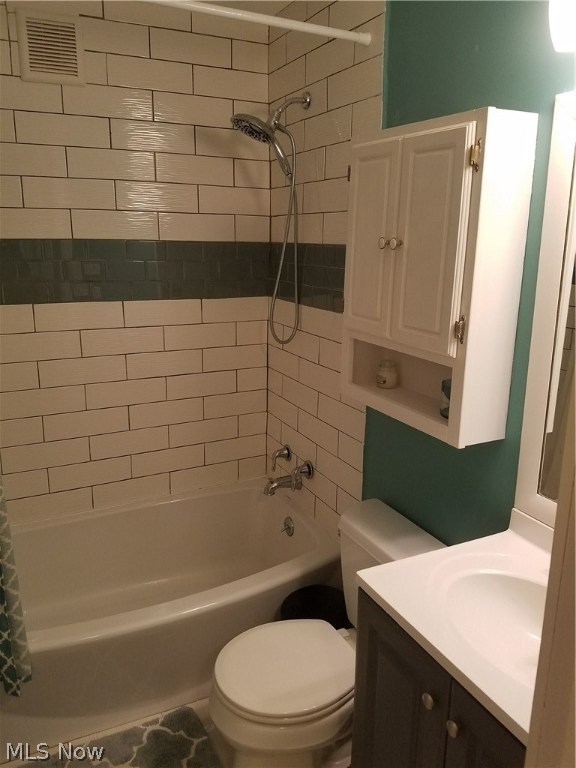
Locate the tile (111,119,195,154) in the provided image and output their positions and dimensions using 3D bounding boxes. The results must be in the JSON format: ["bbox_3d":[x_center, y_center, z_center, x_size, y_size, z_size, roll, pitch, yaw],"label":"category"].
[{"bbox_3d":[-0.507,-0.935,2.194,0.322,0.106,0.010,-7,16,-26],"label":"tile"}]

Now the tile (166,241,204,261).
[{"bbox_3d":[-0.407,-0.526,2.267,0.147,0.072,0.010,-7,16,-26],"label":"tile"}]

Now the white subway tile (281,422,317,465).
[{"bbox_3d":[0.047,0.242,2.311,0.010,0.101,0.296,-7,16,-26],"label":"white subway tile"}]

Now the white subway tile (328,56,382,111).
[{"bbox_3d":[0.194,-0.896,1.736,0.010,0.101,0.298,-7,16,-26],"label":"white subway tile"}]

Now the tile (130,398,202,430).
[{"bbox_3d":[-0.493,0.120,2.354,0.304,0.101,0.010,-6,16,-25],"label":"tile"}]

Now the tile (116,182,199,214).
[{"bbox_3d":[-0.482,-0.692,2.138,0.306,0.101,0.010,-7,16,-26],"label":"tile"}]

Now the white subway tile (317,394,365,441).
[{"bbox_3d":[0.182,0.113,2.001,0.010,0.101,0.298,-7,16,-26],"label":"white subway tile"}]

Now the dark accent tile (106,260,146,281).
[{"bbox_3d":[-0.615,-0.429,2.185,0.146,0.074,0.010,-7,16,-26],"label":"dark accent tile"}]

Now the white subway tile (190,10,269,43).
[{"bbox_3d":[-0.206,-1.320,2.116,0.294,0.101,0.010,-6,16,-25],"label":"white subway tile"}]

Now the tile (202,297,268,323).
[{"bbox_3d":[-0.218,-0.310,2.380,0.294,0.101,0.010,-6,16,-25],"label":"tile"}]

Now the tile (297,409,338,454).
[{"bbox_3d":[0.115,0.177,2.130,0.010,0.099,0.299,-6,16,-26],"label":"tile"}]

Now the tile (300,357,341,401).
[{"bbox_3d":[0.117,-0.021,2.106,0.010,0.101,0.304,-6,16,-25],"label":"tile"}]

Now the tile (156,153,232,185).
[{"bbox_3d":[-0.364,-0.847,2.291,0.322,0.106,0.010,-7,16,-26],"label":"tile"}]

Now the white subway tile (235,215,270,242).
[{"bbox_3d":[-0.146,-0.631,2.327,0.142,0.101,0.010,-7,16,-26],"label":"white subway tile"}]

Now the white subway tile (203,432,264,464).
[{"bbox_3d":[-0.223,0.284,2.508,0.290,0.099,0.010,-7,16,-26],"label":"white subway tile"}]

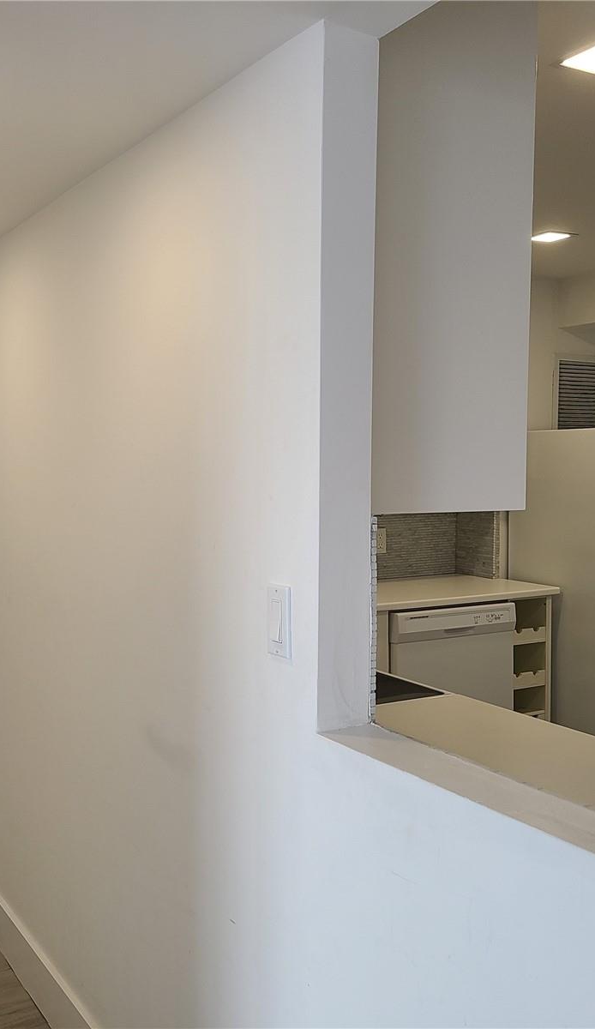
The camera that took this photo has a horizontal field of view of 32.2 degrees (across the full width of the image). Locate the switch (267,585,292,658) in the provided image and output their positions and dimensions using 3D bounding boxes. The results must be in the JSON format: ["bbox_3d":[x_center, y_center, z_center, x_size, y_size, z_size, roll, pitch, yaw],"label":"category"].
[{"bbox_3d":[-0.033,0.169,1.639,0.012,0.114,0.071,-2,4,-31],"label":"switch"}]

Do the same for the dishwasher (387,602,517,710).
[{"bbox_3d":[0.486,0.785,4.393,0.605,0.865,0.610,-2,4,-31],"label":"dishwasher"}]

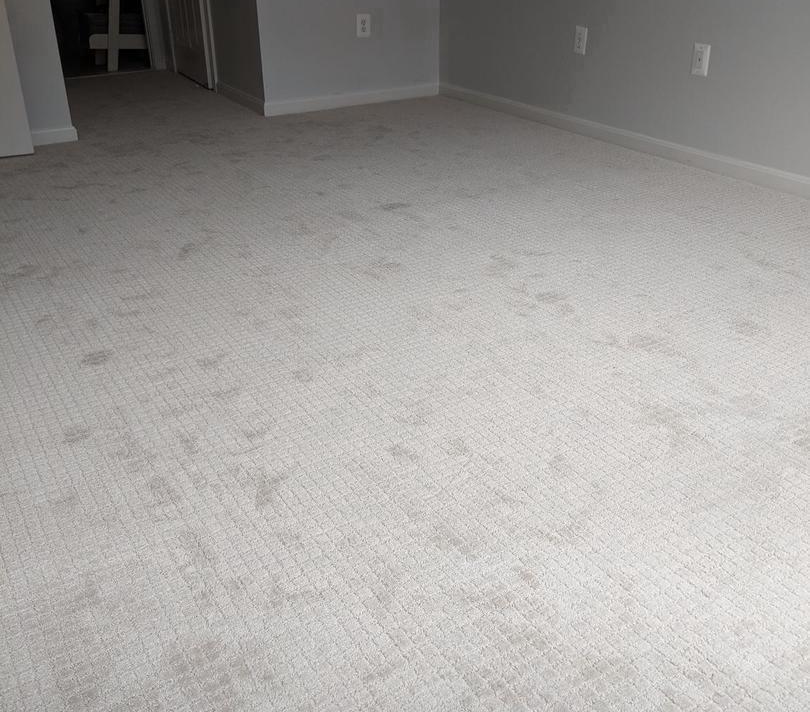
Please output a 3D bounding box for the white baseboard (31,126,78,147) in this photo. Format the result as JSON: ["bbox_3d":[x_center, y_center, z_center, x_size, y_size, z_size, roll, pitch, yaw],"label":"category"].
[{"bbox_3d":[-1.816,-1.133,4.355,0.238,0.068,0.015,-16,31,-27],"label":"white baseboard"}]

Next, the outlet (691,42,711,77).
[{"bbox_3d":[1.305,-1.301,3.708,0.010,0.122,0.080,-16,31,-27],"label":"outlet"}]

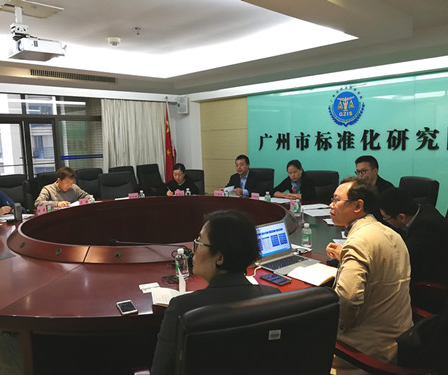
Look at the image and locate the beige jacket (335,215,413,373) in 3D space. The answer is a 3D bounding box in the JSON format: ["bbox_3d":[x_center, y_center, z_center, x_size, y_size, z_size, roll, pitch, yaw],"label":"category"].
[{"bbox_3d":[0.736,0.502,1.920,0.380,0.640,0.470,5,10,43],"label":"beige jacket"}]

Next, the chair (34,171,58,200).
[{"bbox_3d":[-2.501,0.319,5.995,0.620,1.080,0.660,-9,10,-44],"label":"chair"}]

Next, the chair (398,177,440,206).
[{"bbox_3d":[1.881,0.437,4.151,0.640,1.040,0.610,-5,7,-24],"label":"chair"}]

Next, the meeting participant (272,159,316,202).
[{"bbox_3d":[0.961,0.244,5.115,0.560,1.240,0.740,5,9,41],"label":"meeting participant"}]

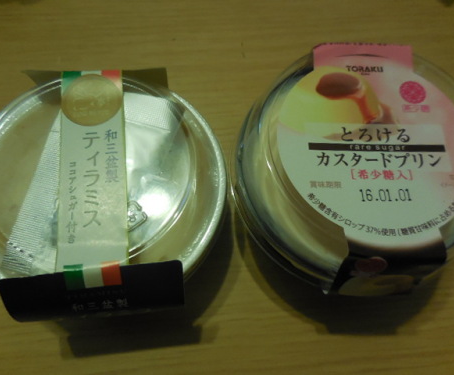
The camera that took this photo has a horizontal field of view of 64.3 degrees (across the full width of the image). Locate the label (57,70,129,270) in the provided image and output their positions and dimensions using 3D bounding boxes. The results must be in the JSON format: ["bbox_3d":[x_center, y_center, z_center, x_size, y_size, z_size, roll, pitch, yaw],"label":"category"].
[{"bbox_3d":[-0.052,-0.010,0.140,0.025,0.003,0.082,-5,73,-6],"label":"label"}]

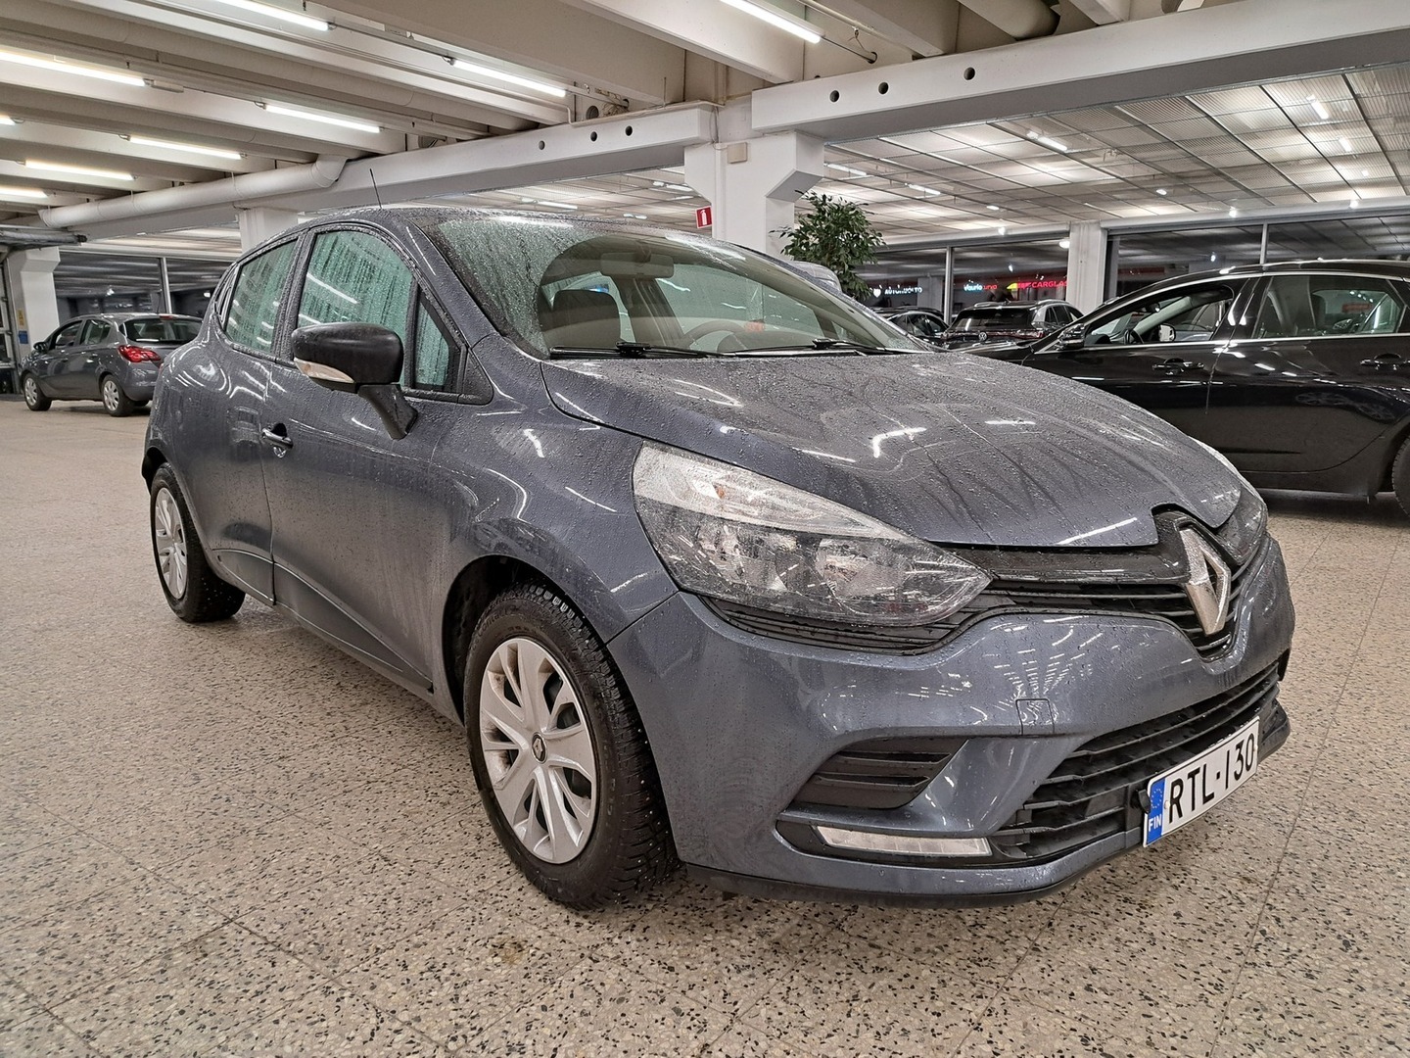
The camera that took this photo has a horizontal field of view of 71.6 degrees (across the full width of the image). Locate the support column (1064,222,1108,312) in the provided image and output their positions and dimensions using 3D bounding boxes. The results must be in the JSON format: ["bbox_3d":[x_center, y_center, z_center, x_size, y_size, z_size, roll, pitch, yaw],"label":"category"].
[{"bbox_3d":[7.208,-4.149,18.648,0.571,3.234,0.420,8,14,36],"label":"support column"}]

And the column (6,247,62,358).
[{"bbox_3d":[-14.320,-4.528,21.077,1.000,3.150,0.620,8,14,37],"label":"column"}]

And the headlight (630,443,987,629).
[{"bbox_3d":[0.143,0.009,1.553,0.370,0.280,0.470,-9,14,-40],"label":"headlight"}]

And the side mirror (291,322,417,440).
[{"bbox_3d":[-0.755,-0.318,2.122,0.210,0.255,0.235,-9,14,-40],"label":"side mirror"}]

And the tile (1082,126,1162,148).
[{"bbox_3d":[4.686,-4.301,10.747,0.600,0.030,1.170,8,14,37],"label":"tile"}]

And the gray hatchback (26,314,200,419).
[{"bbox_3d":[-9.240,-2.623,15.459,4.020,1.480,1.780,7,13,33],"label":"gray hatchback"}]

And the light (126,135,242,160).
[{"bbox_3d":[-6.803,-4.985,12.806,0.090,0.090,1.500,8,14,36],"label":"light"}]

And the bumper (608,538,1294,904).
[{"bbox_3d":[0.682,0.261,1.920,1.710,0.530,0.600,-9,14,-41],"label":"bumper"}]

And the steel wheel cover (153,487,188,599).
[{"bbox_3d":[-2.023,0.055,3.732,0.060,0.423,0.423,-9,14,-41],"label":"steel wheel cover"}]

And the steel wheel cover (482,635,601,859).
[{"bbox_3d":[-0.308,0.410,1.825,0.060,0.423,0.423,-9,14,-39],"label":"steel wheel cover"}]

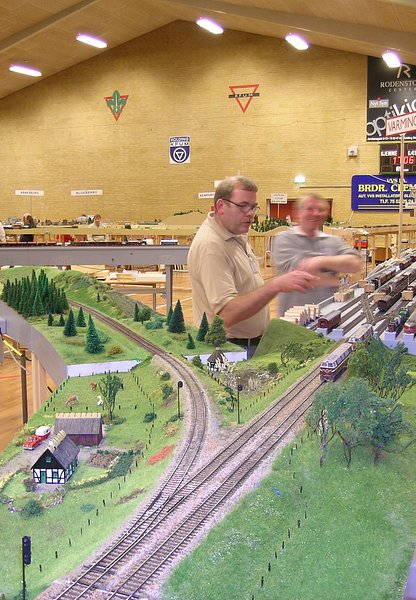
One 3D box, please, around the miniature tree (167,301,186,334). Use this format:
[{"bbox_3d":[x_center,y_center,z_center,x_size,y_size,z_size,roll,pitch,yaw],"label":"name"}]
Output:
[{"bbox_3d":[-0.087,0.049,1.909,0.054,0.100,0.054,0,8,0],"label":"miniature tree"}]

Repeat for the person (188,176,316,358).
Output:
[{"bbox_3d":[0.205,0.351,2.994,0.540,1.820,0.480,4,9,26],"label":"person"}]

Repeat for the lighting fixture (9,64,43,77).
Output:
[{"bbox_3d":[-6.826,-8.561,24.244,0.300,0.130,1.600,-14,2,23],"label":"lighting fixture"}]

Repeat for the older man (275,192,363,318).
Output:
[{"bbox_3d":[0.606,0.278,3.721,0.500,1.770,0.380,-2,8,-12],"label":"older man"}]

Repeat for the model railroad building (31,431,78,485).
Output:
[{"bbox_3d":[-0.228,0.233,0.968,0.052,0.058,0.076,1,8,4],"label":"model railroad building"}]

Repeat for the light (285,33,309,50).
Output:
[{"bbox_3d":[2.831,-8.134,20.442,0.280,0.110,1.500,3,8,23],"label":"light"}]

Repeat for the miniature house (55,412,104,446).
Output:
[{"bbox_3d":[-0.199,0.197,1.003,0.068,0.044,0.050,0,8,-1],"label":"miniature house"}]

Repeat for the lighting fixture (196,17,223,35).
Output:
[{"bbox_3d":[0.068,-9.231,21.840,0.300,0.130,1.600,19,14,19],"label":"lighting fixture"}]

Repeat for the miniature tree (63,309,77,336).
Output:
[{"bbox_3d":[-0.416,0.069,1.967,0.042,0.080,0.042,0,8,0],"label":"miniature tree"}]

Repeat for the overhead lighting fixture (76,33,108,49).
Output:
[{"bbox_3d":[-4.146,-9.222,23.086,0.300,0.130,1.600,-14,2,23],"label":"overhead lighting fixture"}]

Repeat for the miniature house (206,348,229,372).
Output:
[{"bbox_3d":[0.025,0.136,1.483,0.042,0.046,0.046,6,9,34],"label":"miniature house"}]

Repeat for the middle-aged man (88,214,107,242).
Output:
[{"bbox_3d":[-2.599,-1.203,15.310,0.500,1.640,0.340,-1,8,-7],"label":"middle-aged man"}]

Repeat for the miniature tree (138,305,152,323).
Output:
[{"bbox_3d":[-0.194,0.048,2.017,0.037,0.056,0.037,0,8,0],"label":"miniature tree"}]

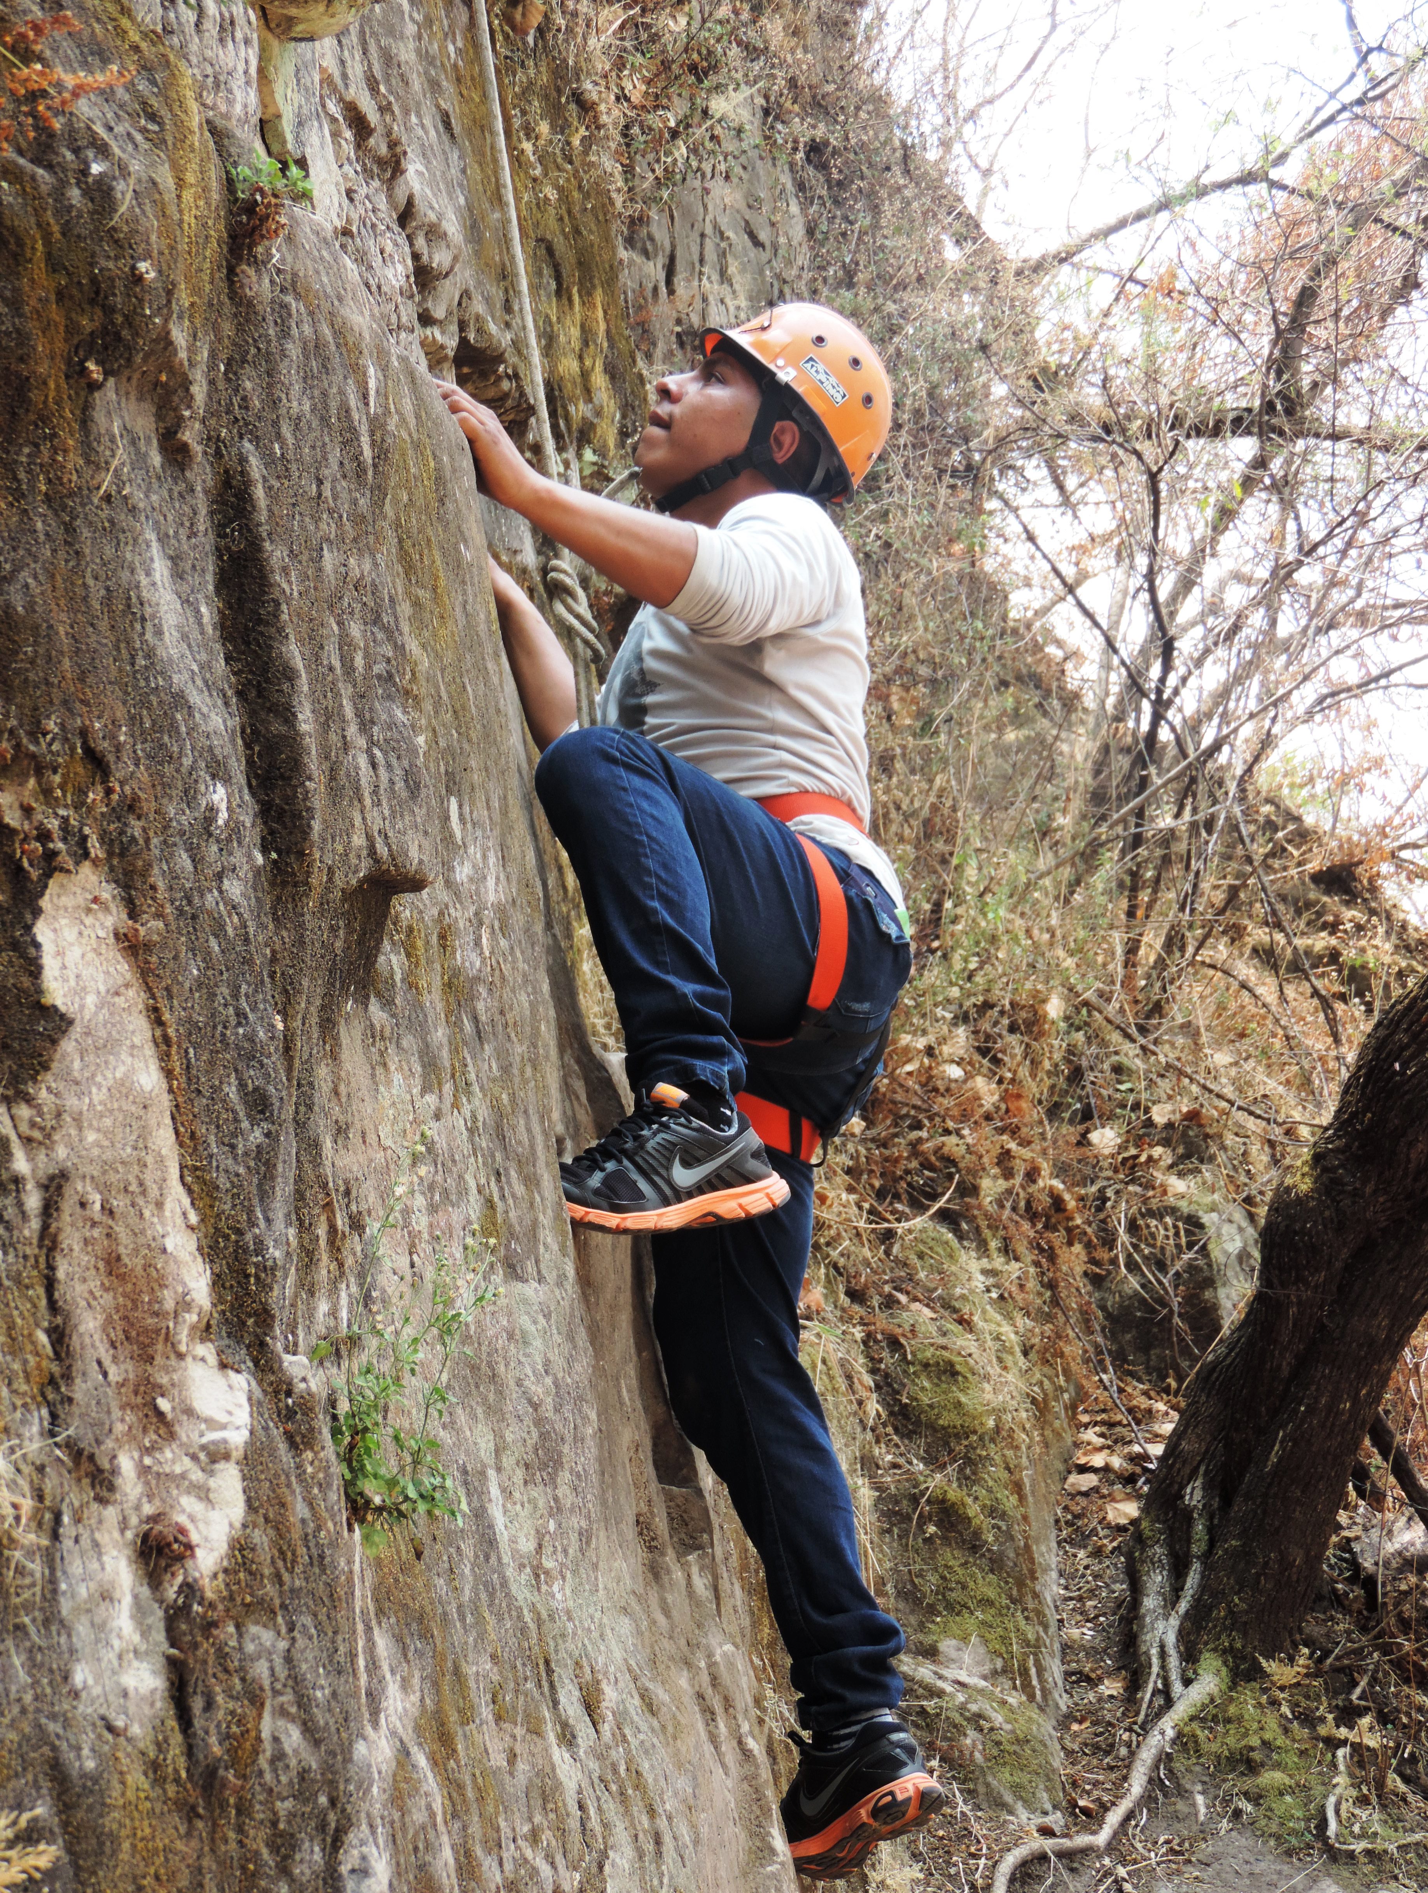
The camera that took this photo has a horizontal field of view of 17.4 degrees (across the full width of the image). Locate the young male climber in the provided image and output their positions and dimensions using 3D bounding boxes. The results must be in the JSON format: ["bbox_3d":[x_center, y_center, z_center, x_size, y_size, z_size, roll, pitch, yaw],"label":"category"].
[{"bbox_3d":[-0.027,0.163,5.300,0.570,1.770,0.530,0,-3,7],"label":"young male climber"}]

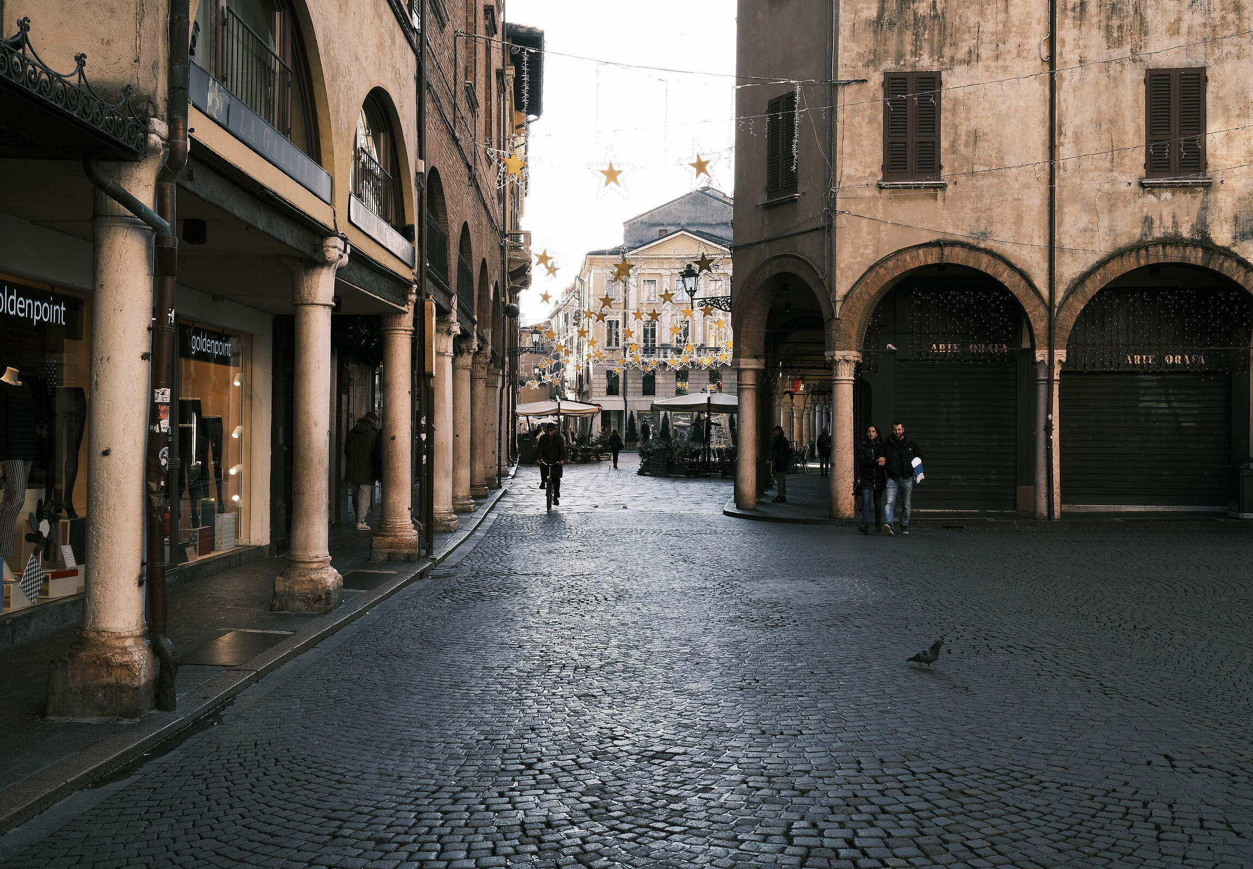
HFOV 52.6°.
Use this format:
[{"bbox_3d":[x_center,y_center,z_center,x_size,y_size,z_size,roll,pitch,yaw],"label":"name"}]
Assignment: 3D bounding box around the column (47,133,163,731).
[{"bbox_3d":[-2.760,-0.005,6.820,0.500,3.030,0.500,0,0,-2],"label":"column"}]

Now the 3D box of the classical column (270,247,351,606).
[{"bbox_3d":[-2.708,-0.069,10.680,0.530,3.120,0.530,0,0,-2],"label":"classical column"}]

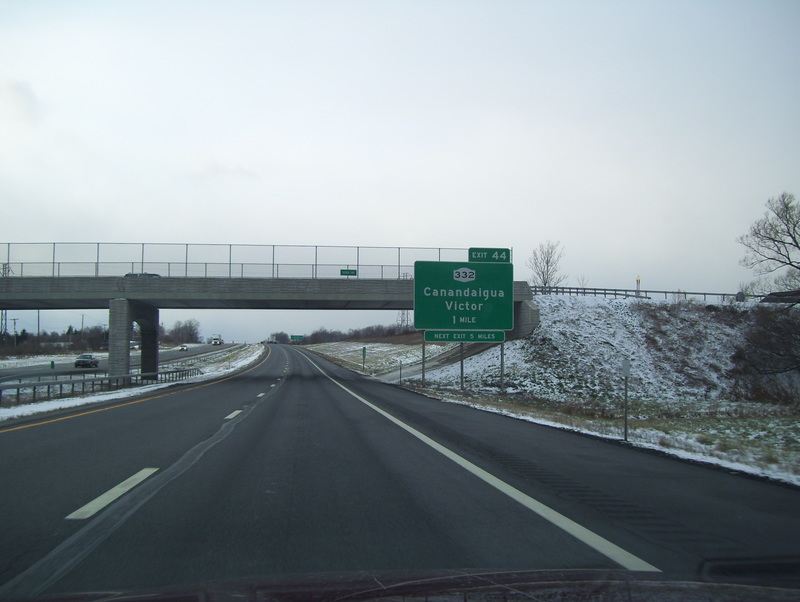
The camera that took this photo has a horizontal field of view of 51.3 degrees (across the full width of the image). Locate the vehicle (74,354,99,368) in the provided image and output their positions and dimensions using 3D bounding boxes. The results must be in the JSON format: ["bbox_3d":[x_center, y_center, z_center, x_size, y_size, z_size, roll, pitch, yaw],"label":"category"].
[{"bbox_3d":[-36.037,6.949,96.000,1.840,1.630,5.000,1,-4,-8],"label":"vehicle"}]

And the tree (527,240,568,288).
[{"bbox_3d":[18.592,-3.845,105.000,5.300,7.500,5.300,0,-4,0],"label":"tree"}]

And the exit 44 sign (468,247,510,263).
[{"bbox_3d":[4.743,-2.409,44.000,2.130,0.750,0.060,1,-4,-9],"label":"exit 44 sign"}]

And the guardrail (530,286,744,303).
[{"bbox_3d":[19.402,-0.460,67.200,19.200,0.850,0.300,1,-4,-14],"label":"guardrail"}]

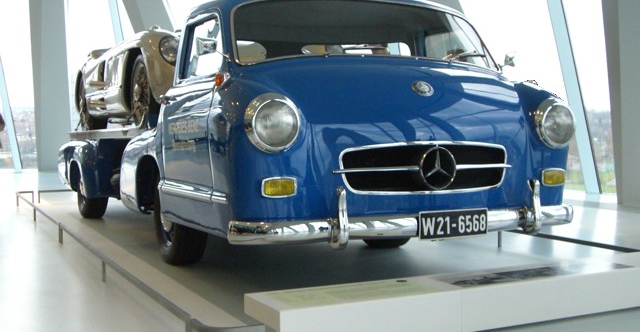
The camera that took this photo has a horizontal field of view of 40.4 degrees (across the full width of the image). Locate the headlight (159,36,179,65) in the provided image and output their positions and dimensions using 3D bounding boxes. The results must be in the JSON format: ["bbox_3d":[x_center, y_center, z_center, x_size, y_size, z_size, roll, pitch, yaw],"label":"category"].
[{"bbox_3d":[-1.053,-0.821,6.203,0.205,0.210,0.125,-1,3,-21],"label":"headlight"}]

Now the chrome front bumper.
[{"bbox_3d":[0.559,0.217,4.197,1.990,0.265,0.370,-1,3,-25],"label":"chrome front bumper"}]

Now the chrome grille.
[{"bbox_3d":[0.544,0.009,4.219,1.000,0.255,0.150,-1,3,-25],"label":"chrome grille"}]

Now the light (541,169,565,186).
[{"bbox_3d":[1.233,0.063,4.596,0.160,0.092,0.050,-2,3,-31],"label":"light"}]

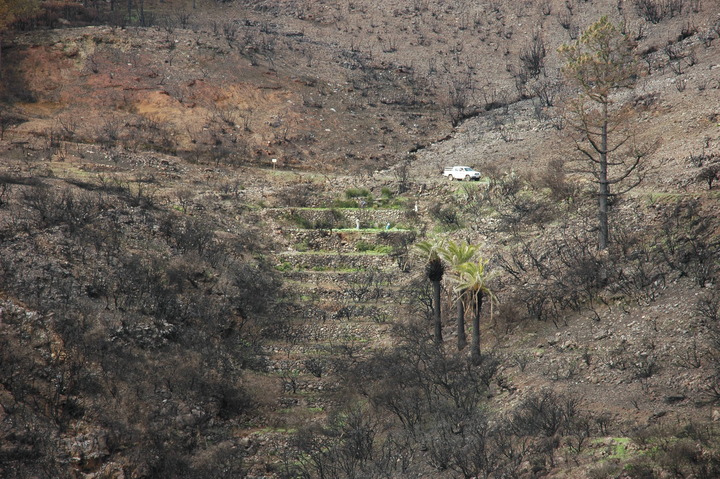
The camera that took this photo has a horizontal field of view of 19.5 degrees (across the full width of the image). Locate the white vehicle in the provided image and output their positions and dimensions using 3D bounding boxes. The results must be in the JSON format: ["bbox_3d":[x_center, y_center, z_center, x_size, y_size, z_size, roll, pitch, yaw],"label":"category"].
[{"bbox_3d":[12.564,-8.084,259.000,1.780,1.780,5.000,-4,5,-43],"label":"white vehicle"}]

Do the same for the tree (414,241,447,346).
[{"bbox_3d":[7.794,5.749,232.000,3.500,11.500,3.500,0,4,0],"label":"tree"}]

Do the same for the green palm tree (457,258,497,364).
[{"bbox_3d":[12.547,7.754,226.000,4.200,11.100,4.200,0,4,0],"label":"green palm tree"}]

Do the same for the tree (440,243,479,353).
[{"bbox_3d":[10.843,6.164,231.000,4.300,11.800,4.300,0,4,0],"label":"tree"}]

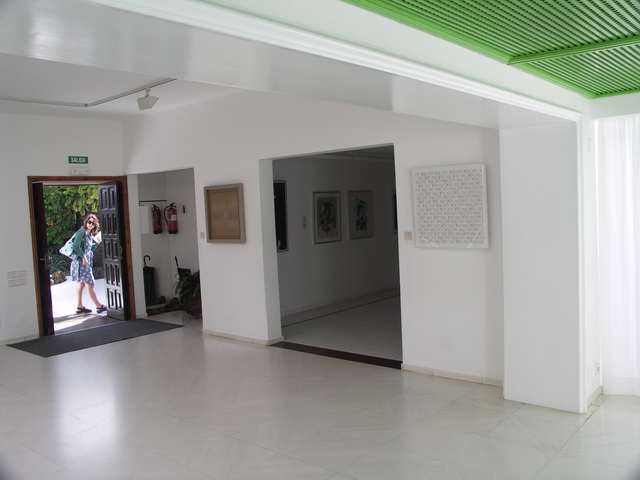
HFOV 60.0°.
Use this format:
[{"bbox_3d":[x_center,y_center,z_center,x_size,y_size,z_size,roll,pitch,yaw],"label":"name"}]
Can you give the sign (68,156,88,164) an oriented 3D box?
[{"bbox_3d":[-3.484,-1.146,8.004,0.020,0.101,0.287,1,5,42],"label":"sign"}]

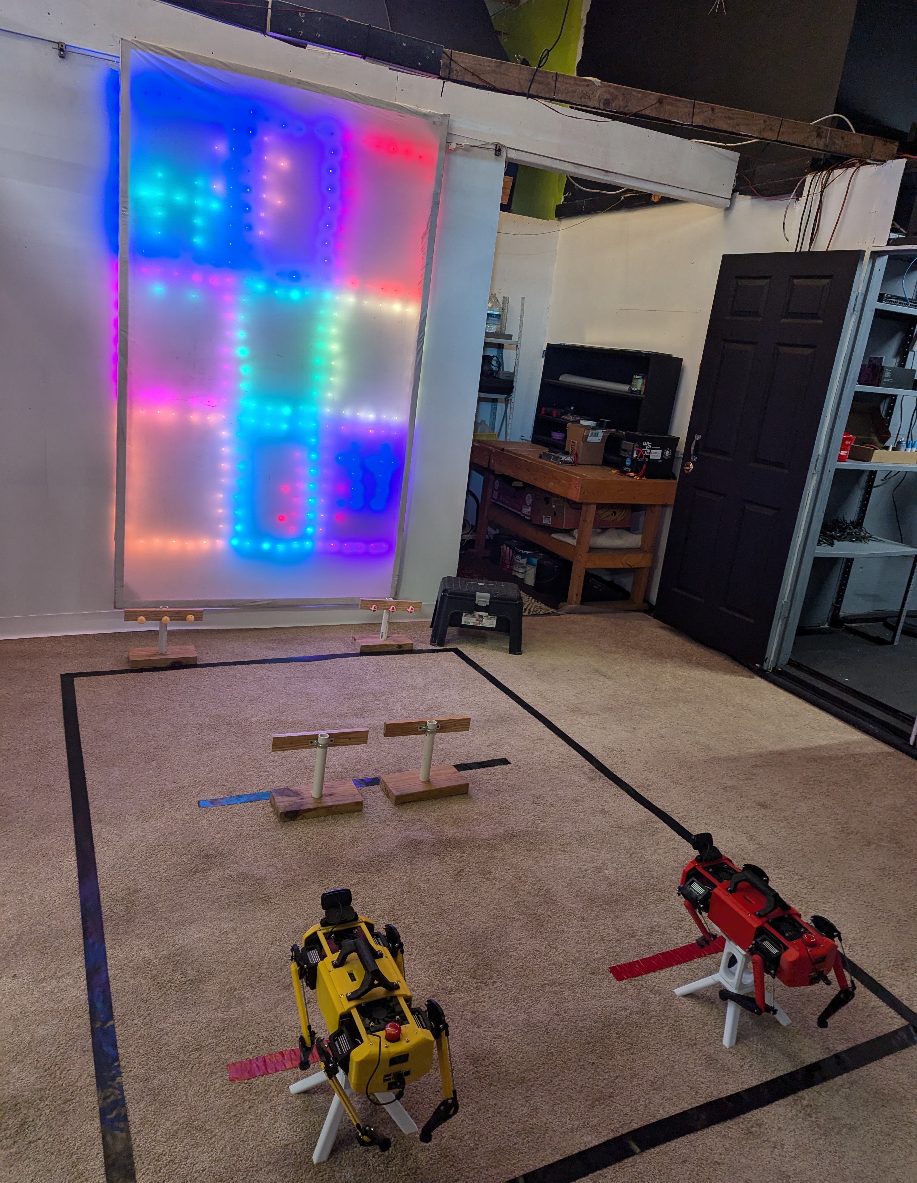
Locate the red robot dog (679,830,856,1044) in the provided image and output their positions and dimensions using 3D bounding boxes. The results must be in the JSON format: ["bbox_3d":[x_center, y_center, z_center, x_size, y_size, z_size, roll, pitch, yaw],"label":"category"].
[{"bbox_3d":[0.689,0.819,2.040,0.250,0.325,0.410,-1,17,-27],"label":"red robot dog"}]

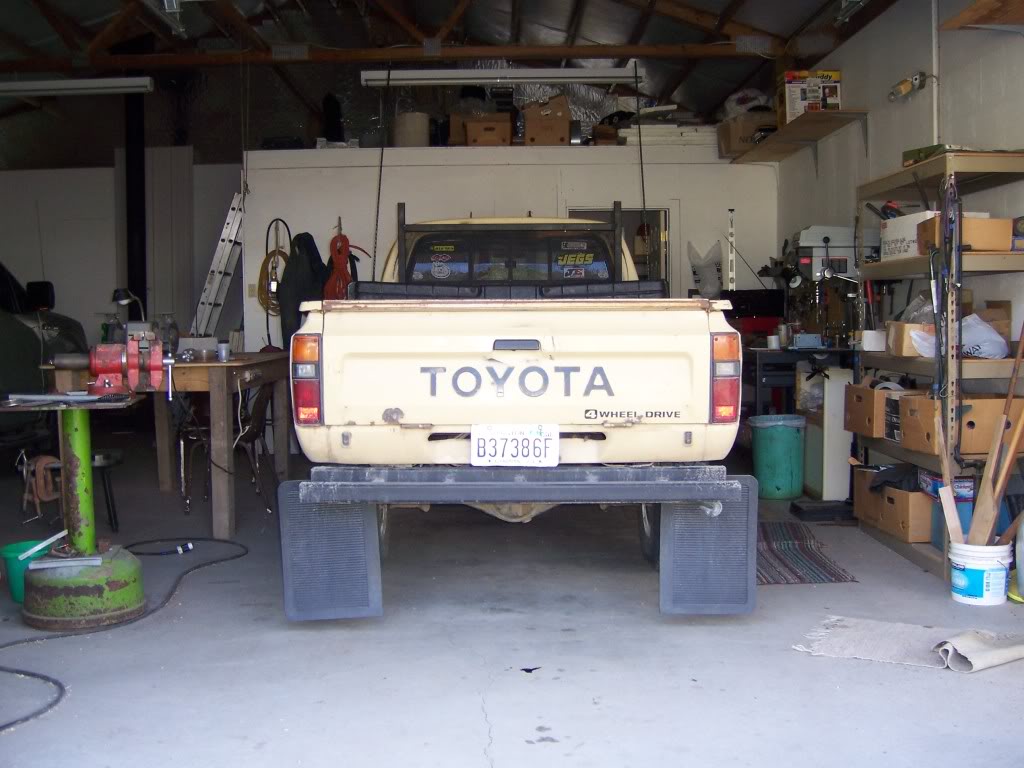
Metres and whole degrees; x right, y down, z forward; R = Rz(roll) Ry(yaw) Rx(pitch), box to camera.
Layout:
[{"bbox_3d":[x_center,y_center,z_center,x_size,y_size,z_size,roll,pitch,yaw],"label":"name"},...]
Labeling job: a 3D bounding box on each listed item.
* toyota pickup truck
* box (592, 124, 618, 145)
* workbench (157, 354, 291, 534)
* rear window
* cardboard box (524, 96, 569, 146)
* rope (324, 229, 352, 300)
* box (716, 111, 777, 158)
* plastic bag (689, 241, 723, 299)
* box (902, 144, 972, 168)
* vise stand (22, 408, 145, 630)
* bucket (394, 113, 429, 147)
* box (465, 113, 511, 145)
[{"bbox_3d":[-0.003,-0.087,5.833,1.700,1.780,4.650,0,4,0],"label":"toyota pickup truck"},{"bbox_3d":[0.788,-2.096,9.099,0.220,0.180,0.240,0,4,0],"label":"box"},{"bbox_3d":[-1.913,0.315,6.389,1.030,0.910,1.920,-1,3,-1],"label":"workbench"},{"bbox_3d":[-0.011,-0.657,5.844,1.150,0.340,0.100,-1,3,-1],"label":"rear window"},{"bbox_3d":[0.290,-2.221,9.160,0.410,0.430,0.420,0,4,0],"label":"cardboard box"},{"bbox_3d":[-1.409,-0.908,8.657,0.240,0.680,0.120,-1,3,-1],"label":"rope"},{"bbox_3d":[1.935,-1.978,8.507,0.450,0.320,0.400,-1,3,-1],"label":"box"},{"bbox_3d":[1.540,-0.918,8.496,0.280,0.470,0.160,-1,3,-1],"label":"plastic bag"},{"bbox_3d":[1.946,-1.023,4.822,0.240,0.075,0.270,-1,3,-16],"label":"box"},{"bbox_3d":[-1.667,0.492,4.100,0.480,0.810,0.480,-1,3,-1],"label":"vise stand"},{"bbox_3d":[-0.843,-2.121,9.104,0.295,0.340,0.295,0,4,0],"label":"bucket"},{"bbox_3d":[-0.197,-2.145,9.180,0.410,0.270,0.450,0,4,0],"label":"box"}]

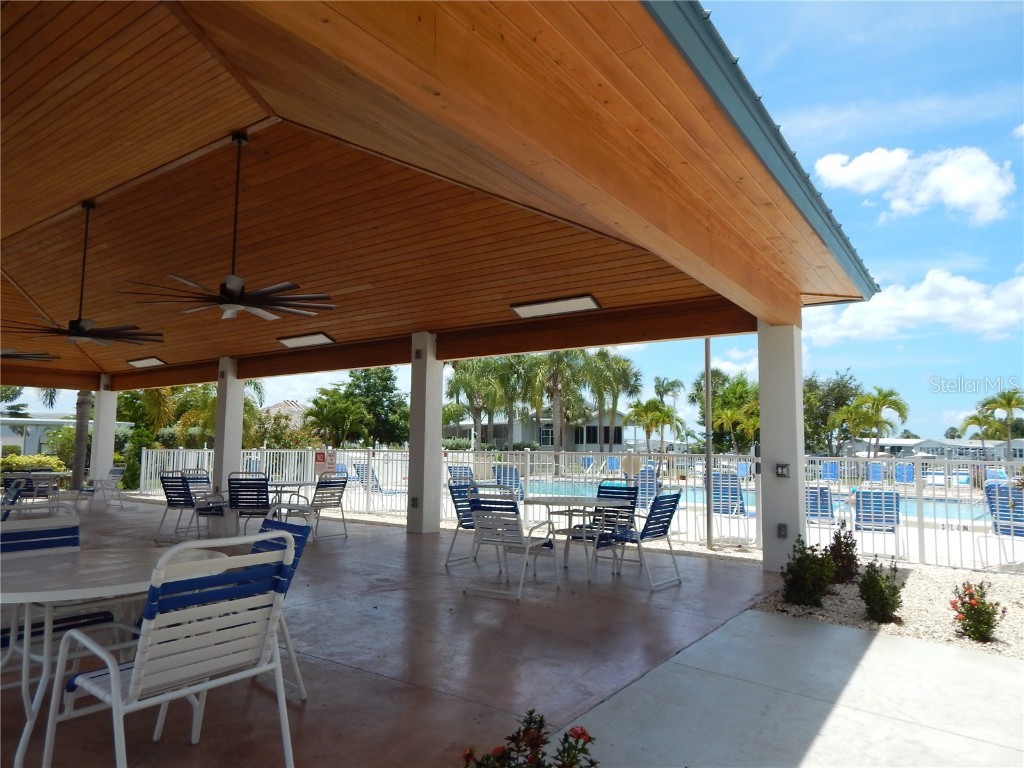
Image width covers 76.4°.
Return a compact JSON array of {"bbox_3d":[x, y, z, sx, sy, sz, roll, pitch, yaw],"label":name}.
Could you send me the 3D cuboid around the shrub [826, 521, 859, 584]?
[{"bbox_3d":[3.236,1.644,6.416,0.330,0.577,0.330,0,-6,0],"label":"shrub"}]

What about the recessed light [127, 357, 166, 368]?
[{"bbox_3d":[-8.137,-0.465,14.503,1.240,0.050,0.330,-3,-27,35],"label":"recessed light"}]

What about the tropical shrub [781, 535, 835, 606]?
[{"bbox_3d":[2.460,1.554,5.394,0.420,0.570,0.420,-2,-6,24],"label":"tropical shrub"}]

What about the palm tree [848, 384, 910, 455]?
[{"bbox_3d":[16.296,2.234,28.617,2.450,4.267,2.450,-2,-6,29],"label":"palm tree"}]

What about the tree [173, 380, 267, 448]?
[{"bbox_3d":[-9.447,1.380,20.834,3.000,3.647,3.000,3,-6,-24],"label":"tree"}]

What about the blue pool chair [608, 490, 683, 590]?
[{"bbox_3d":[1.170,1.440,6.263,0.704,0.922,0.576,-3,-7,35],"label":"blue pool chair"}]

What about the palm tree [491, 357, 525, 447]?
[{"bbox_3d":[-0.147,1.549,36.950,2.400,6.623,2.400,0,-6,0],"label":"palm tree"}]

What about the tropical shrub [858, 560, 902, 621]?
[{"bbox_3d":[2.819,1.572,4.959,0.320,0.459,0.320,-3,-6,29],"label":"tropical shrub"}]

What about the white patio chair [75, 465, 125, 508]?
[{"bbox_3d":[-8.048,1.975,12.722,0.580,0.900,0.660,-3,-6,35],"label":"white patio chair"}]

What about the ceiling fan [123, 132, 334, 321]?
[{"bbox_3d":[-2.798,-1.654,6.569,1.971,1.869,1.971,-3,-7,35],"label":"ceiling fan"}]

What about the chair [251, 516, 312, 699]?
[{"bbox_3d":[-1.464,1.117,3.305,0.593,0.941,0.714,-4,-7,41],"label":"chair"}]

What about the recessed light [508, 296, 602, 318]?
[{"bbox_3d":[0.576,-0.999,8.474,1.240,0.050,0.330,-3,-27,35],"label":"recessed light"}]

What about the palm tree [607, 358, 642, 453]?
[{"bbox_3d":[6.363,1.618,37.454,2.400,6.693,2.400,0,-6,0],"label":"palm tree"}]

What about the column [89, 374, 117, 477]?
[{"bbox_3d":[-9.937,1.260,15.854,0.361,2.945,0.361,-3,-7,34],"label":"column"}]

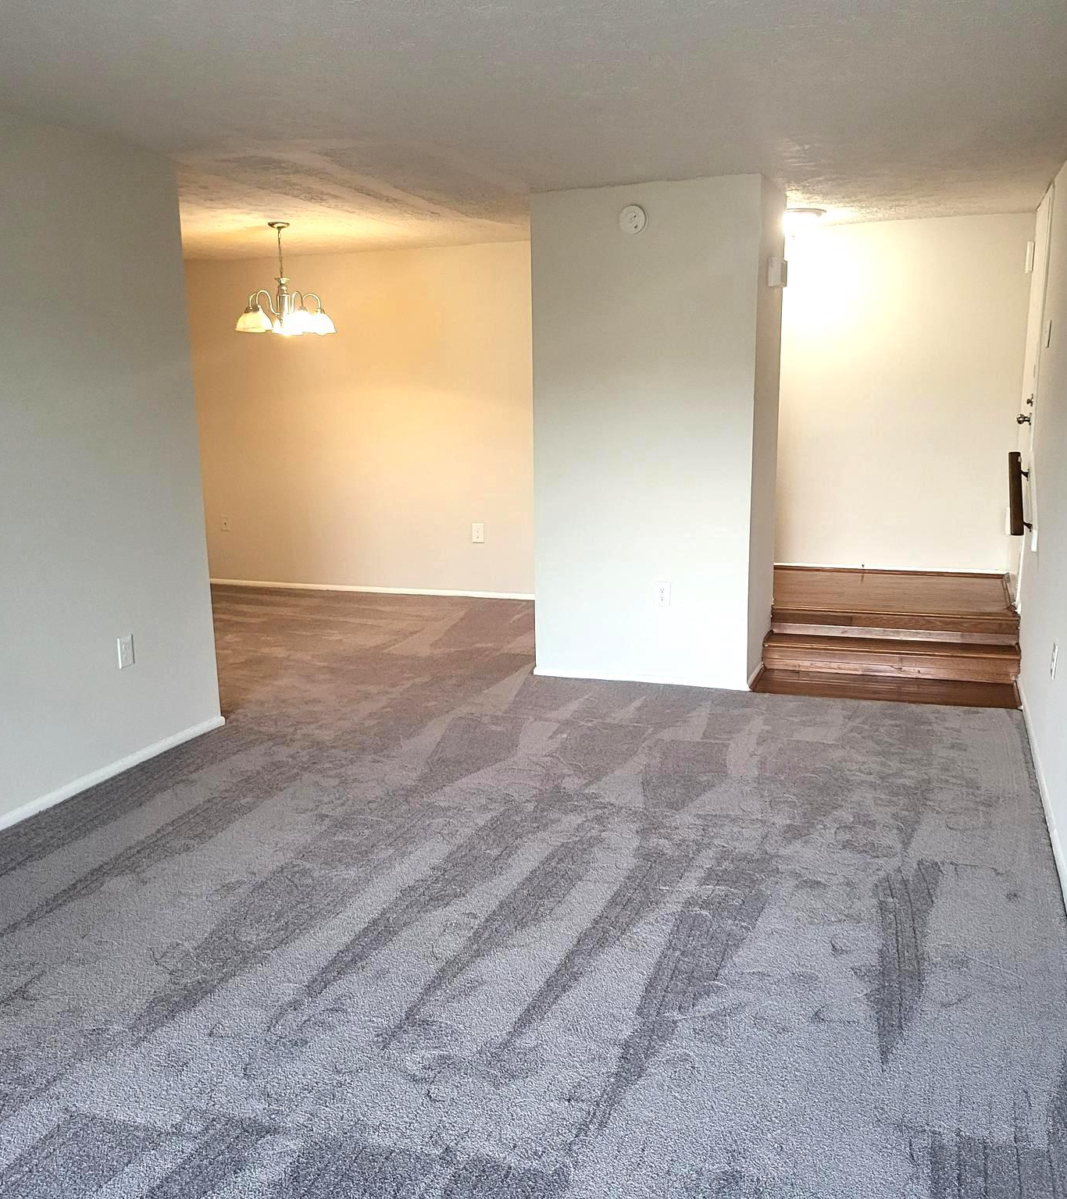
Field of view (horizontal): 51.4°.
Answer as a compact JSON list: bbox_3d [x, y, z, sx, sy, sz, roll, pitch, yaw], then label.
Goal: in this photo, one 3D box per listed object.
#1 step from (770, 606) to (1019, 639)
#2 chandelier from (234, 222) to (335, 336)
[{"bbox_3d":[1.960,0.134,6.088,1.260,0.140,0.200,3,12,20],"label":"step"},{"bbox_3d":[-1.462,-1.874,6.467,0.570,0.610,0.570,-1,11,0],"label":"chandelier"}]

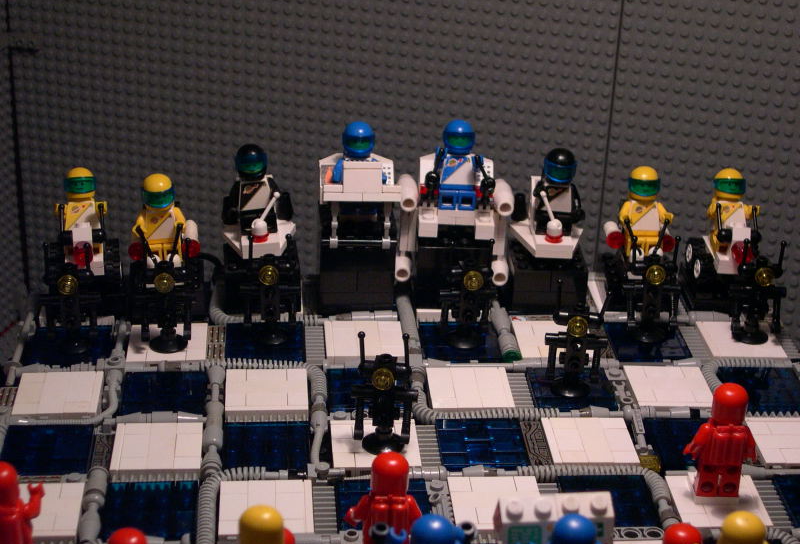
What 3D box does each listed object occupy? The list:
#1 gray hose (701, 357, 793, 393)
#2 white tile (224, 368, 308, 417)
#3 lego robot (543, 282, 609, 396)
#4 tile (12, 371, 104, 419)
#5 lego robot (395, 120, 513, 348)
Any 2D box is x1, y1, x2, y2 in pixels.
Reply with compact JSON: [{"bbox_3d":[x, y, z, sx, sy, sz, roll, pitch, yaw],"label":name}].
[{"bbox_3d":[0.146,0.044,0.638,0.042,0.007,0.028,0,27,-5],"label":"gray hose"},{"bbox_3d":[-0.052,0.048,0.606,0.032,0.003,0.032,0,26,-5],"label":"white tile"},{"bbox_3d":[0.069,0.026,0.613,0.024,0.046,0.017,3,26,2],"label":"lego robot"},{"bbox_3d":[-0.132,0.048,0.600,0.032,0.004,0.032,0,26,-5],"label":"tile"},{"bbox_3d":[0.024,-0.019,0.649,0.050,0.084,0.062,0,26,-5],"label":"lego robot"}]

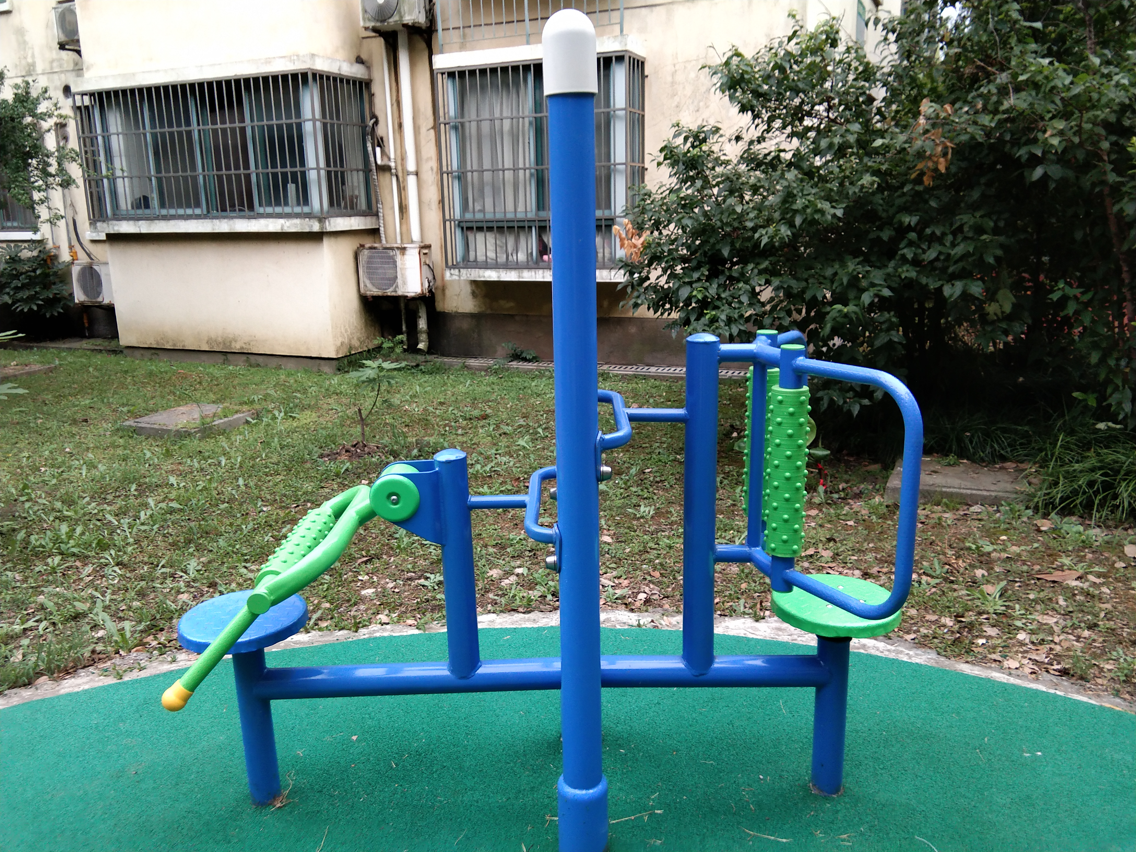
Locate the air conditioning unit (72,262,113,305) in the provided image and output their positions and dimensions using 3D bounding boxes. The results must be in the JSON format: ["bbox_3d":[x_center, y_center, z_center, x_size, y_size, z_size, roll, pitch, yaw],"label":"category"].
[{"bbox_3d":[-5.636,-1.742,12.327,0.713,0.502,0.260,5,16,25],"label":"air conditioning unit"}]

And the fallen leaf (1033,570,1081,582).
[{"bbox_3d":[1.865,0.568,3.850,0.185,0.025,0.085,-3,14,-6],"label":"fallen leaf"}]

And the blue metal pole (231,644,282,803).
[{"bbox_3d":[-0.789,0.734,2.573,0.076,0.461,0.076,-2,14,0],"label":"blue metal pole"}]

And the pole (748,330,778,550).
[{"bbox_3d":[0.474,0.050,2.484,0.052,0.561,0.052,-1,14,0],"label":"pole"}]

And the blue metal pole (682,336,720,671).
[{"bbox_3d":[0.317,0.196,2.433,0.076,0.830,0.076,-1,14,0],"label":"blue metal pole"}]

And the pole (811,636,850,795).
[{"bbox_3d":[0.661,0.709,2.560,0.076,0.445,0.076,-1,14,0],"label":"pole"}]

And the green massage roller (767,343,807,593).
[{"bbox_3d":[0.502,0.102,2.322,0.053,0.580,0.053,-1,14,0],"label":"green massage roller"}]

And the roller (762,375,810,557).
[{"bbox_3d":[0.502,0.105,2.322,0.093,0.395,0.093,-1,14,0],"label":"roller"}]

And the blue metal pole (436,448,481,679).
[{"bbox_3d":[-0.268,0.334,2.469,0.076,0.561,0.076,-2,14,0],"label":"blue metal pole"}]

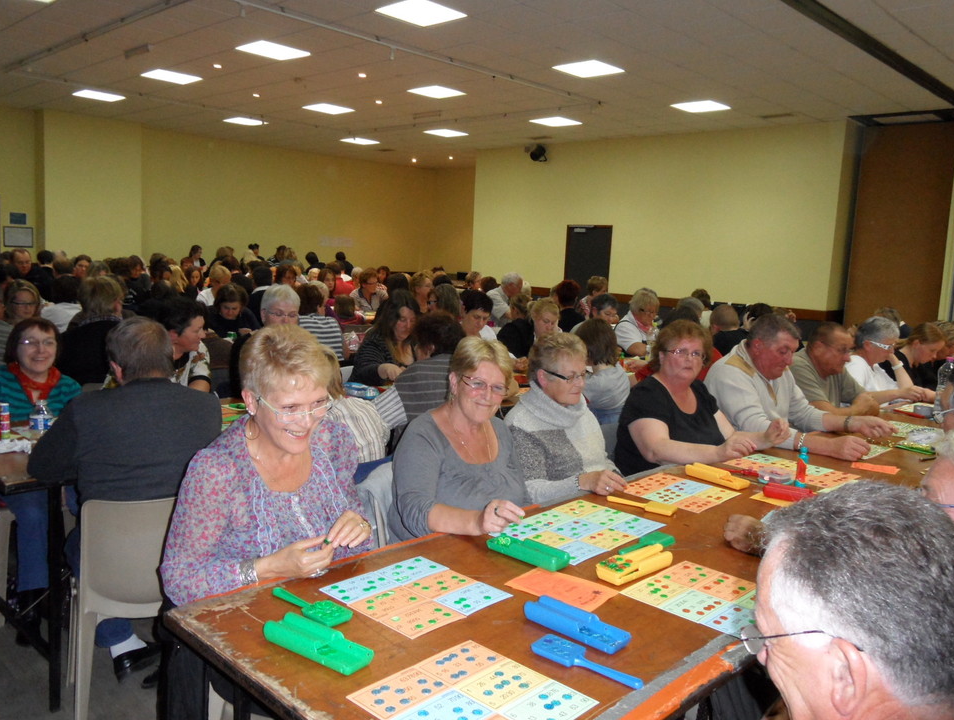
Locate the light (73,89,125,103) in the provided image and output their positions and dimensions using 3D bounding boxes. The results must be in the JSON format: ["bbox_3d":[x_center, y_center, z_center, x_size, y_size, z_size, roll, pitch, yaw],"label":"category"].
[{"bbox_3d":[-5.620,-3.938,11.564,0.600,0.060,0.600,10,11,43],"label":"light"}]

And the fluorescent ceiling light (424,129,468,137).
[{"bbox_3d":[-0.518,-3.915,13.351,0.600,0.050,0.600,-4,11,-43],"label":"fluorescent ceiling light"}]

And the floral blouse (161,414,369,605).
[{"bbox_3d":[-0.496,0.382,1.801,0.480,0.550,0.380,-4,10,-40],"label":"floral blouse"}]

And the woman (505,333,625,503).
[{"bbox_3d":[0.313,0.523,2.601,0.760,1.210,0.500,9,10,40],"label":"woman"}]

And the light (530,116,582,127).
[{"bbox_3d":[1.203,-3.618,11.745,0.600,0.080,0.600,-5,11,-45],"label":"light"}]

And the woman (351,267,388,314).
[{"bbox_3d":[-1.312,-0.411,8.906,0.520,1.290,0.700,-4,10,-40],"label":"woman"}]

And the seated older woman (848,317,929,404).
[{"bbox_3d":[2.141,0.382,4.274,0.500,1.225,0.780,-5,11,-45],"label":"seated older woman"}]

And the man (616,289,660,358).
[{"bbox_3d":[1.190,0.097,6.029,0.540,1.320,0.720,-5,11,-44],"label":"man"}]

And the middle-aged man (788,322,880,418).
[{"bbox_3d":[1.758,0.420,4.064,0.750,1.270,0.540,10,11,43],"label":"middle-aged man"}]

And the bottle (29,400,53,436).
[{"bbox_3d":[-1.369,0.215,2.438,0.069,0.200,0.069,-5,11,-45],"label":"bottle"}]

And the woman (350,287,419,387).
[{"bbox_3d":[-0.521,0.225,4.556,0.540,1.290,0.750,-4,11,-42],"label":"woman"}]

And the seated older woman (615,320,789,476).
[{"bbox_3d":[0.757,0.492,3.086,0.580,1.290,0.720,-4,10,-42],"label":"seated older woman"}]

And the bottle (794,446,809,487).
[{"bbox_3d":[1.117,0.364,2.658,0.042,0.135,0.042,-5,11,-44],"label":"bottle"}]

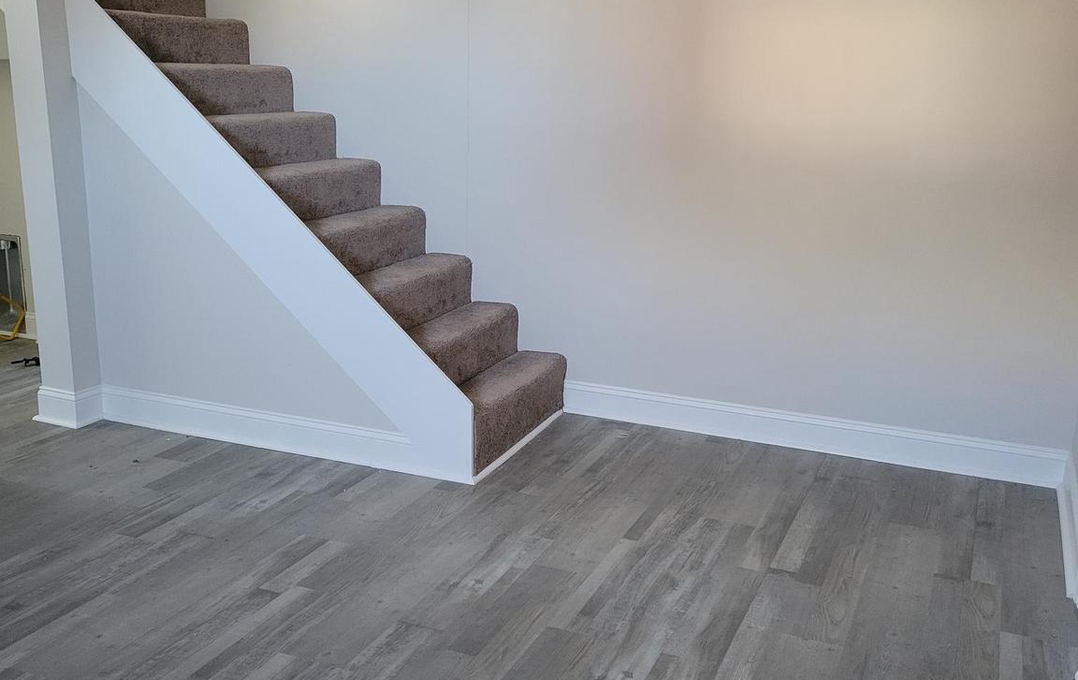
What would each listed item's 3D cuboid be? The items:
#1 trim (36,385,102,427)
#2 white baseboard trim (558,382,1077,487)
[{"bbox_3d":[-1.892,0.250,4.333,0.262,0.144,0.143,7,16,22],"label":"trim"},{"bbox_3d":[0.973,0.344,4.153,1.883,0.141,0.026,7,16,22],"label":"white baseboard trim"}]

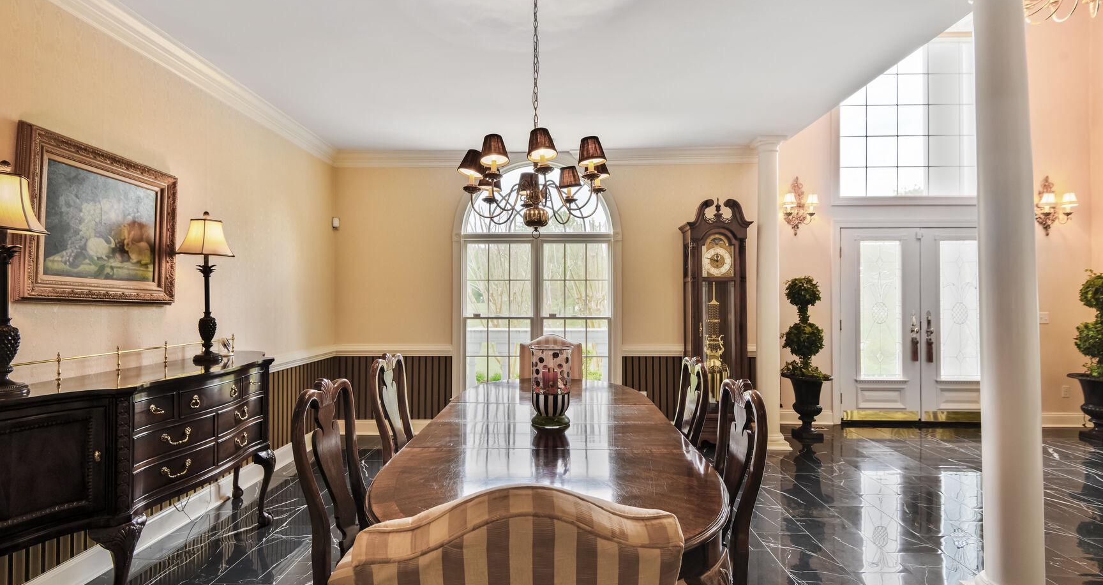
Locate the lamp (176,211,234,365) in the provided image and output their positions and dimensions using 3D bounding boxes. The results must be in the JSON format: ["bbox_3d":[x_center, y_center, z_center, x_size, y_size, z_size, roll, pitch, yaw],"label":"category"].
[{"bbox_3d":[-1.875,-0.027,2.679,0.205,0.830,0.205,0,-1,17],"label":"lamp"}]

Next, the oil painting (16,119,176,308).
[{"bbox_3d":[-2.140,-0.322,2.374,0.075,0.725,0.765,0,-1,1],"label":"oil painting"}]

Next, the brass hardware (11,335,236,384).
[{"bbox_3d":[-2.130,0.326,2.481,0.035,0.120,1.620,0,-1,1],"label":"brass hardware"}]

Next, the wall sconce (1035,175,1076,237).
[{"bbox_3d":[5.168,-0.911,5.018,0.390,0.630,0.220,0,-1,1],"label":"wall sconce"}]

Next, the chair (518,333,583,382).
[{"bbox_3d":[-0.007,0.847,3.562,0.530,1.050,0.640,0,-1,1],"label":"chair"}]

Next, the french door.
[{"bbox_3d":[3.877,0.334,5.158,1.650,2.040,0.080,0,-1,1],"label":"french door"}]

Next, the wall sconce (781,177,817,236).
[{"bbox_3d":[2.609,-0.917,5.077,0.370,0.630,0.190,0,-1,1],"label":"wall sconce"}]

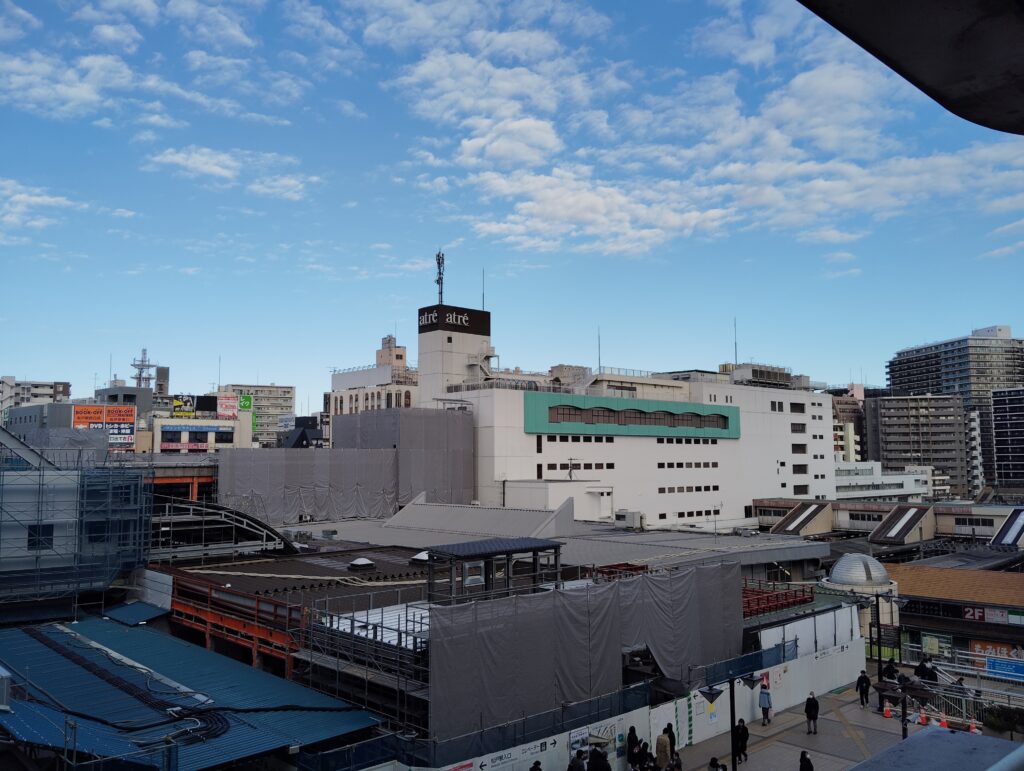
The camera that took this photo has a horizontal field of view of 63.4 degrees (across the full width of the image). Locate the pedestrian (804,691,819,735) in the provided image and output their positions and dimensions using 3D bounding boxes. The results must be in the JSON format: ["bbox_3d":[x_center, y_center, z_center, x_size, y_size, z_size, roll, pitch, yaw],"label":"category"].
[{"bbox_3d":[12.480,13.619,34.594,0.520,1.690,0.360,-2,-5,20],"label":"pedestrian"}]

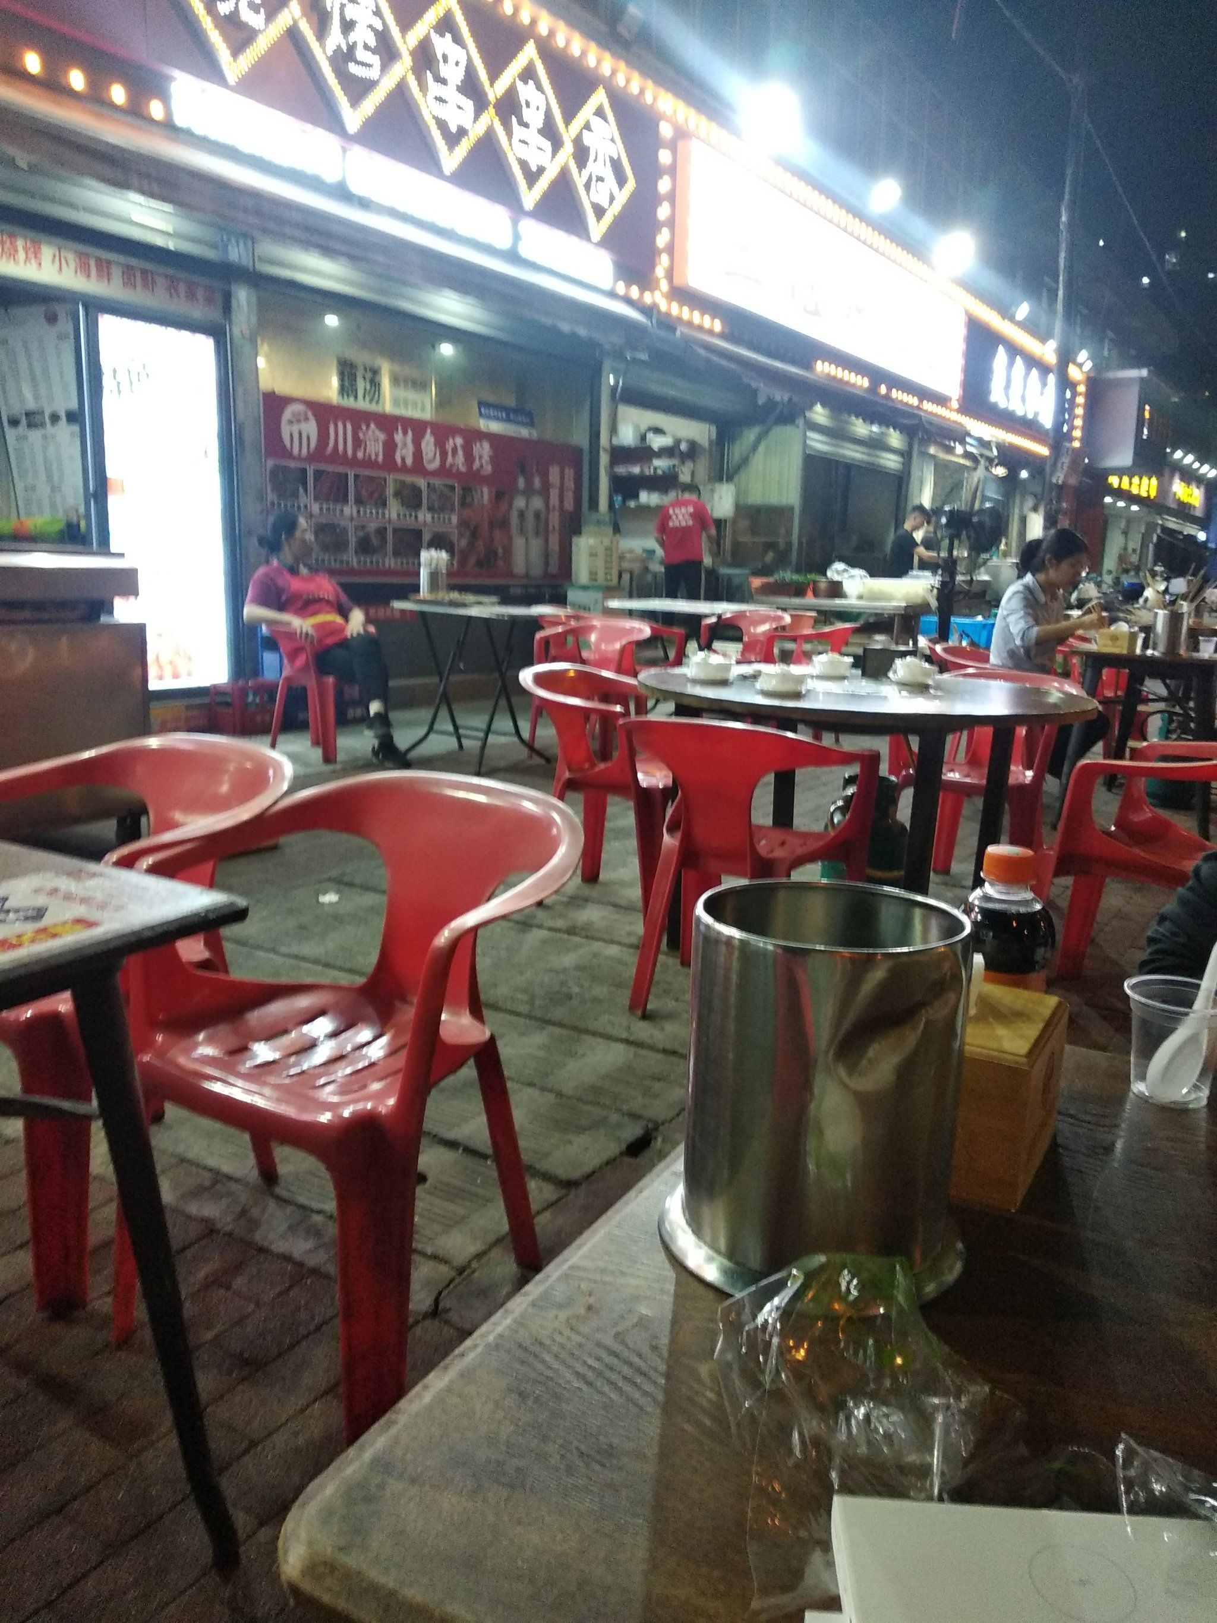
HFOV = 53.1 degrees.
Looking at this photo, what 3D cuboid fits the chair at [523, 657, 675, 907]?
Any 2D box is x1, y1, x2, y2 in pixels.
[{"bbox_3d":[-0.022,-0.091,3.944,0.585,0.730,0.600,7,12,25],"label":"chair"}]

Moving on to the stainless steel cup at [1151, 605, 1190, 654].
[{"bbox_3d":[2.209,-0.707,4.800,0.152,0.168,0.152,1,11,0],"label":"stainless steel cup"}]

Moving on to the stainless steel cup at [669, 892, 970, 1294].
[{"bbox_3d":[0.104,0.129,0.602,0.152,0.165,0.152,1,11,0],"label":"stainless steel cup"}]

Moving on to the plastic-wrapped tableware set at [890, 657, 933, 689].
[{"bbox_3d":[0.847,-0.387,3.400,0.120,0.078,0.120,1,11,0],"label":"plastic-wrapped tableware set"}]

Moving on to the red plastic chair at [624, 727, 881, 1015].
[{"bbox_3d":[0.353,0.129,2.934,0.560,0.745,0.530,6,12,21],"label":"red plastic chair"}]

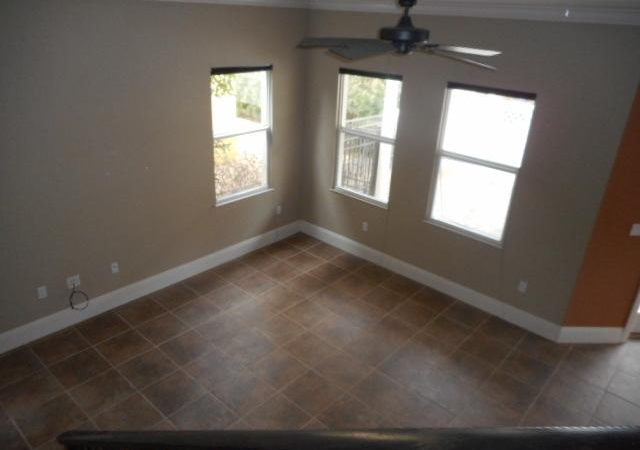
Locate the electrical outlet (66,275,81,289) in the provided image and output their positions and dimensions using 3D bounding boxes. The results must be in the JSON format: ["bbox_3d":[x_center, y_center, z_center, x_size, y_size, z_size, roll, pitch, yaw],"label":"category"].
[{"bbox_3d":[-2.351,0.551,4.425,0.014,0.114,0.114,22,30,37],"label":"electrical outlet"}]

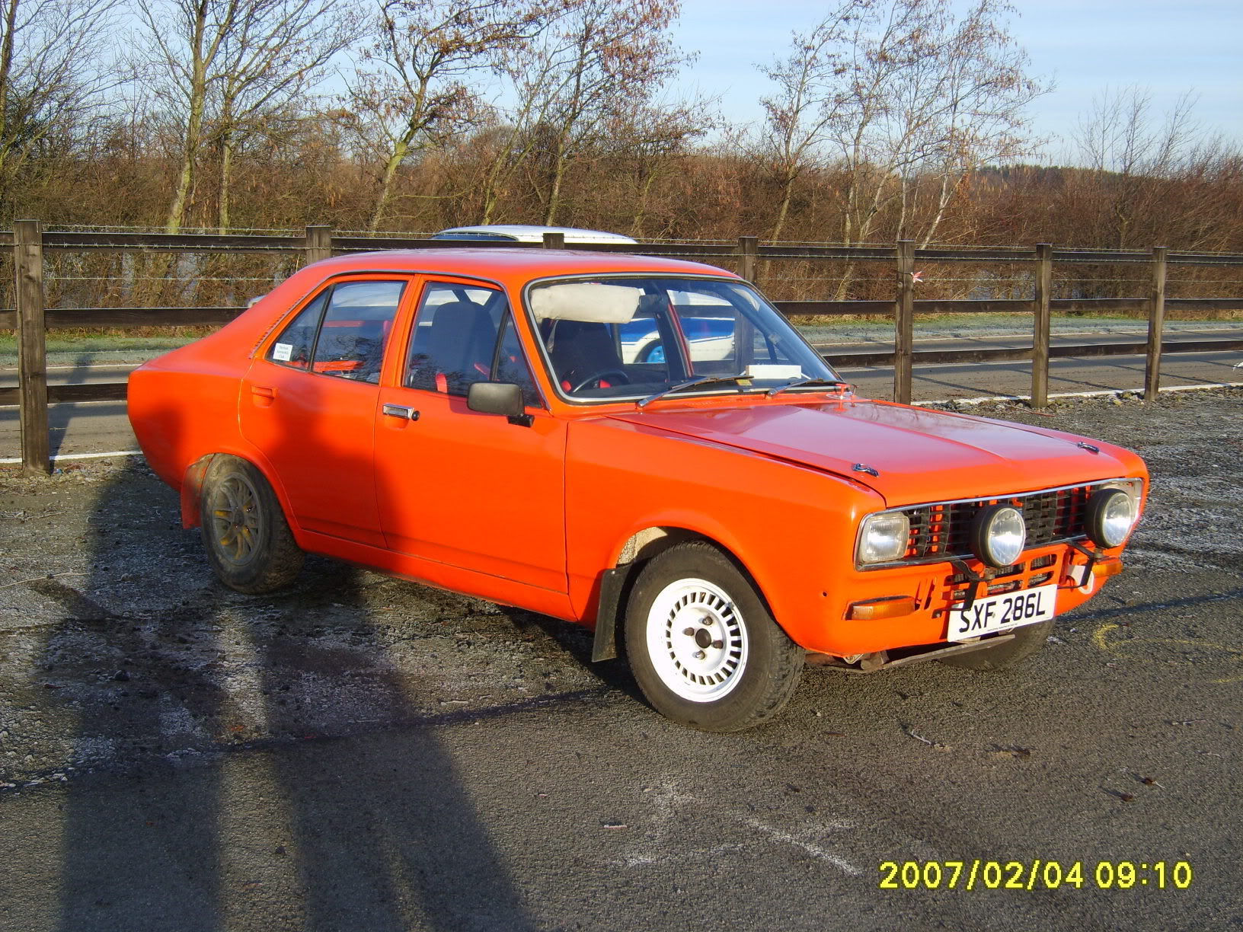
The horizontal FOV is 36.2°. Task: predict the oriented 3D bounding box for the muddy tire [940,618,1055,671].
[{"bbox_3d":[1.189,0.412,6.436,0.552,0.550,0.175,7,9,38],"label":"muddy tire"}]

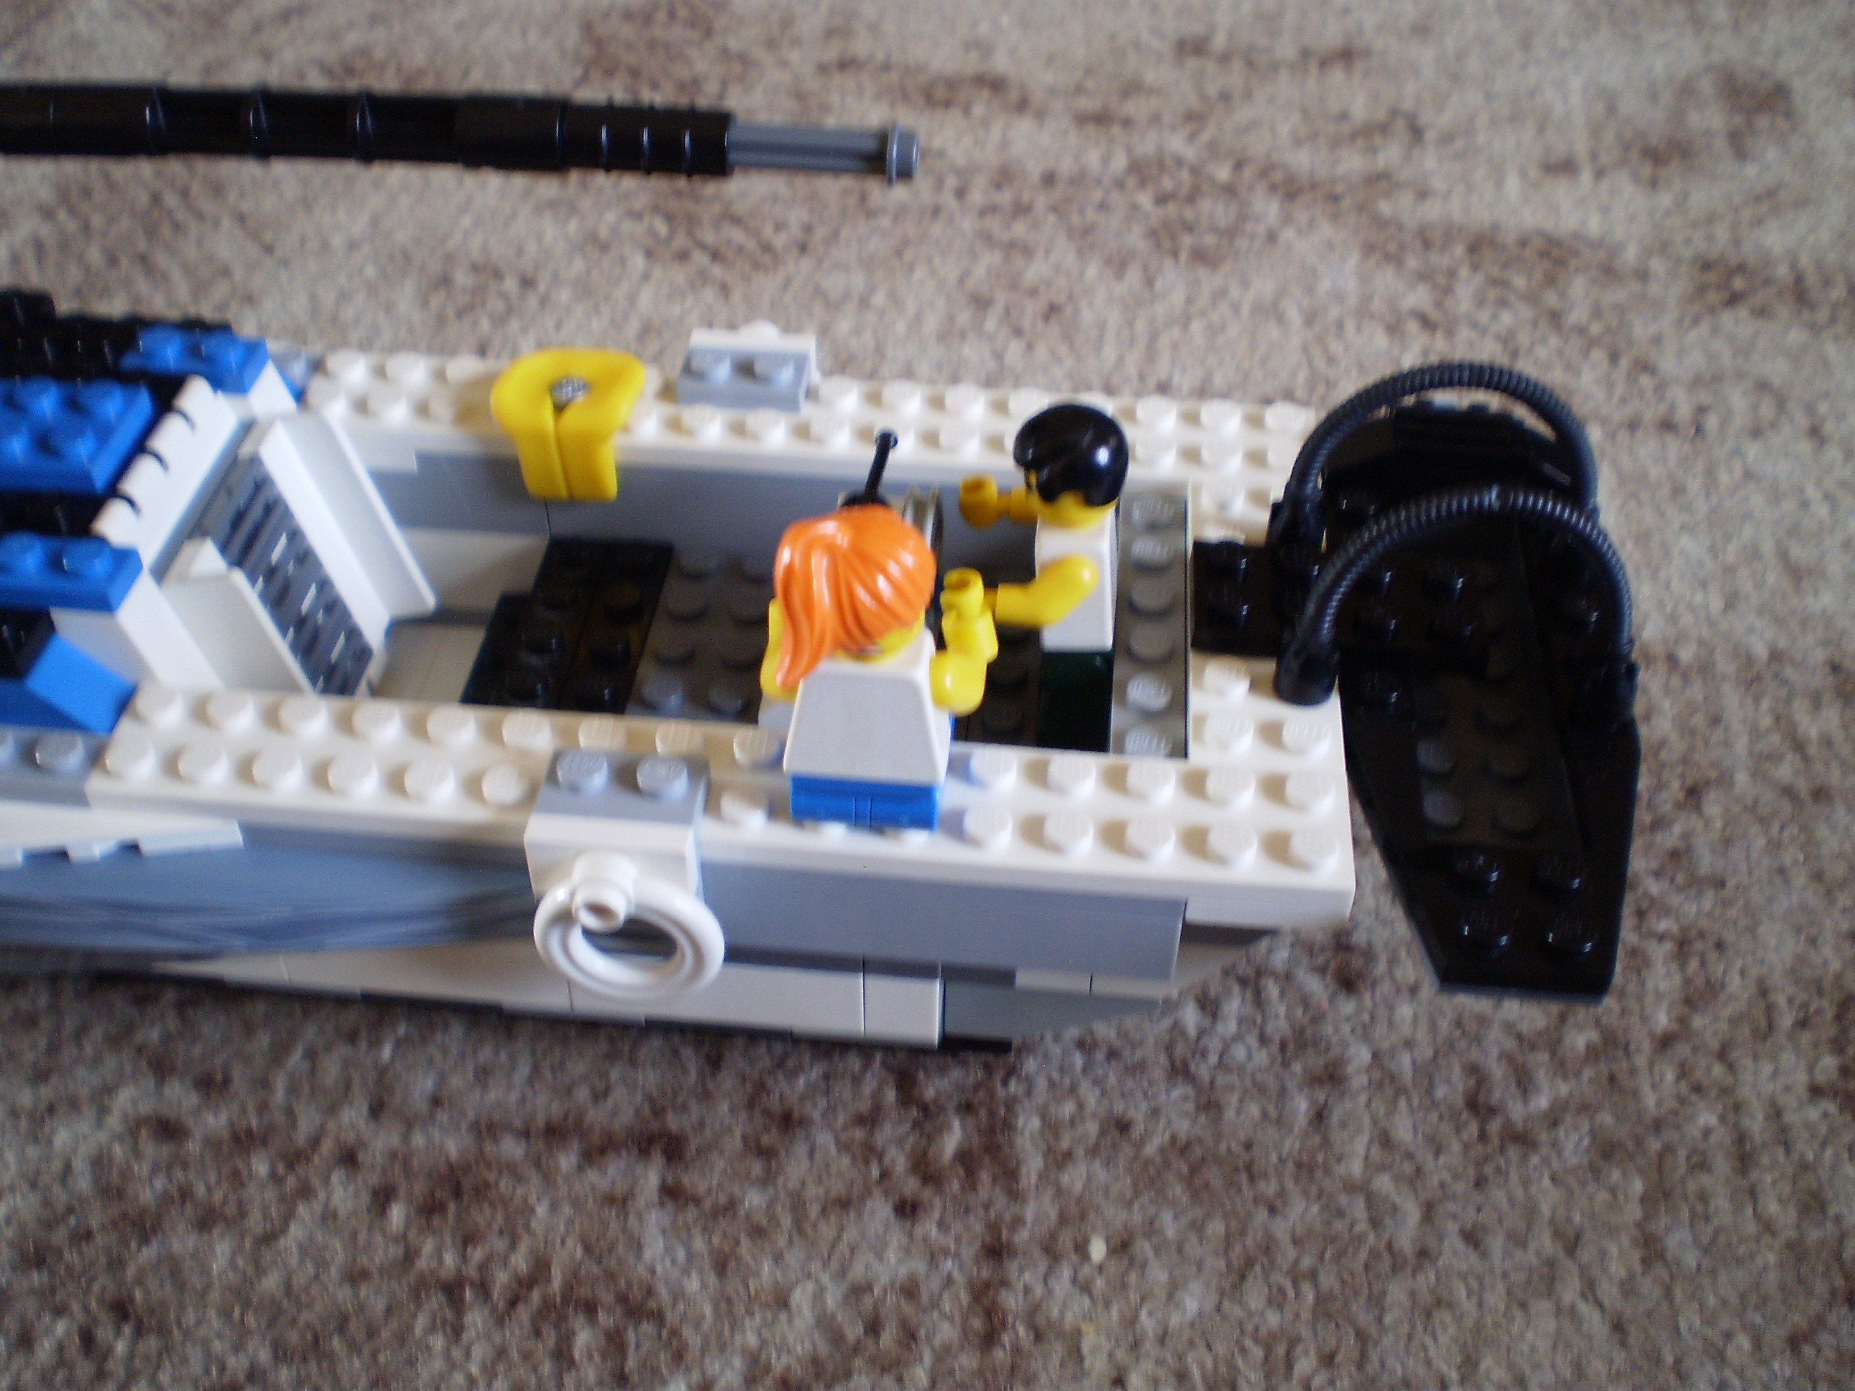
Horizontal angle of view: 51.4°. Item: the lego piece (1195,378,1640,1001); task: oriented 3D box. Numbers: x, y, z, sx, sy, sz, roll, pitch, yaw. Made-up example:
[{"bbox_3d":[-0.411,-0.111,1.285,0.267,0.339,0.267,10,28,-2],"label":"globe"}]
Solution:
[{"bbox_3d":[0.053,-0.004,0.215,0.048,0.017,0.095,4,44,3],"label":"lego piece"}]

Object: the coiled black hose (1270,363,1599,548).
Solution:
[{"bbox_3d":[0.058,-0.025,0.212,0.038,0.028,0.007,4,44,3],"label":"coiled black hose"}]

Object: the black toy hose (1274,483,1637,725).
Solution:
[{"bbox_3d":[0.056,-0.010,0.196,0.039,0.028,0.007,4,44,3],"label":"black toy hose"}]

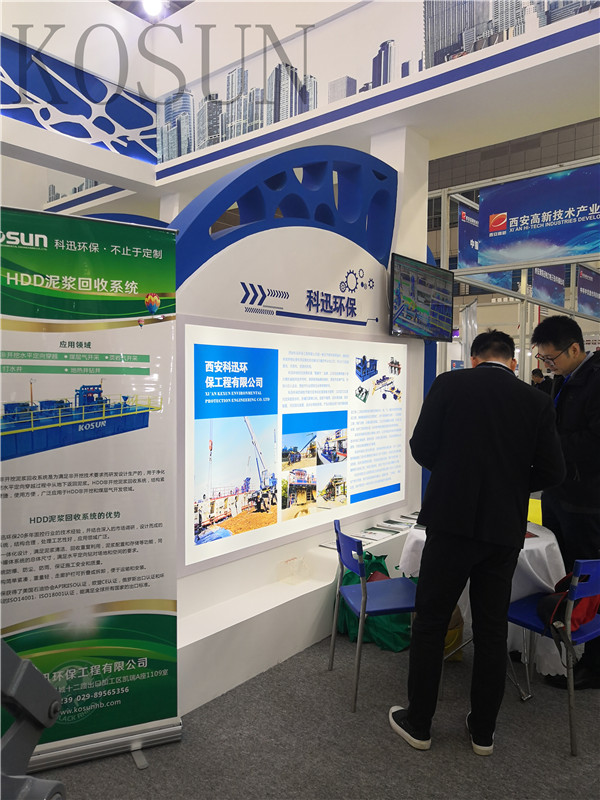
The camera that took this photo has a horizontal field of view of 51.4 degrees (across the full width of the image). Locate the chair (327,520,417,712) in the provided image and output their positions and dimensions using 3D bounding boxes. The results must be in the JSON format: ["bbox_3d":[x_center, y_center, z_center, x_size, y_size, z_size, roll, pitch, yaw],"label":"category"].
[{"bbox_3d":[0.400,0.989,2.979,0.450,0.755,0.430,0,2,-13],"label":"chair"}]

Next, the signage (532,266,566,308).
[{"bbox_3d":[4.450,-2.200,11.110,0.030,0.940,1.830,1,2,38],"label":"signage"}]

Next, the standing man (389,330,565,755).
[{"bbox_3d":[0.770,0.540,2.680,0.670,1.670,0.530,0,2,11],"label":"standing man"}]

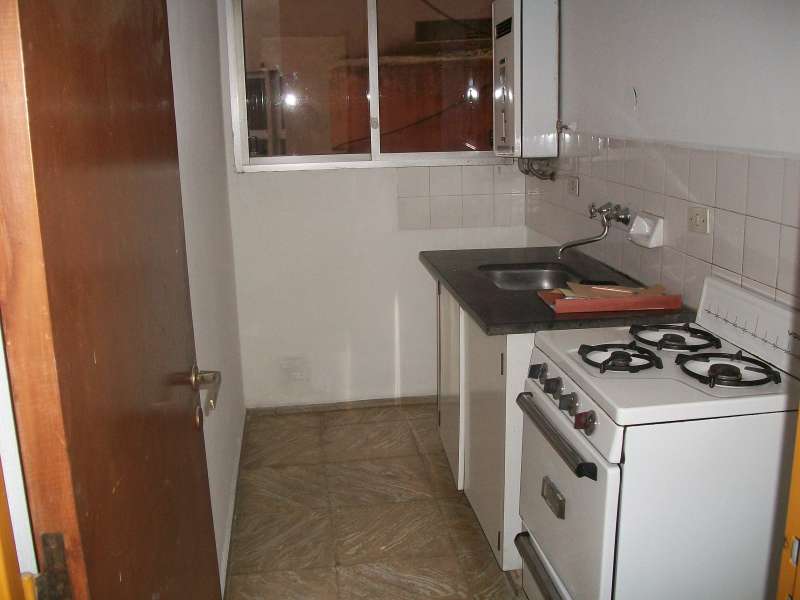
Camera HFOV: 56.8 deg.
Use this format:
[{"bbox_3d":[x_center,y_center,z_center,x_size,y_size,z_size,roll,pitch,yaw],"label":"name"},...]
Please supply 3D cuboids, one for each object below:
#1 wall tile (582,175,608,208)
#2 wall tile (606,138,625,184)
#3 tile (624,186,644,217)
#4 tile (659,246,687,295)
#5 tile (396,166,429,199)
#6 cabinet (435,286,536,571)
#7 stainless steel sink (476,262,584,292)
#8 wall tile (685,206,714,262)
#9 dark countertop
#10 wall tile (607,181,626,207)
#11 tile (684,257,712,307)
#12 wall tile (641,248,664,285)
[{"bbox_3d":[0.715,-0.360,2.646,0.012,0.150,0.150,-3,15,-7],"label":"wall tile"},{"bbox_3d":[0.725,-0.466,2.469,0.012,0.150,0.150,-3,15,-7],"label":"wall tile"},{"bbox_3d":[0.760,-0.294,2.433,0.010,0.150,0.145,-3,15,-8],"label":"tile"},{"bbox_3d":[0.805,-0.077,2.200,0.010,0.150,0.145,-3,15,-8],"label":"tile"},{"bbox_3d":[0.065,-0.554,3.449,0.150,0.150,0.012,-3,15,-7],"label":"tile"},{"bbox_3d":[0.500,0.325,2.641,0.540,0.760,0.970,-3,15,-8],"label":"cabinet"},{"bbox_3d":[0.473,-0.005,2.582,0.345,0.152,0.365,-3,16,-8],"label":"stainless steel sink"},{"bbox_3d":[0.836,-0.189,2.050,0.010,0.152,0.141,-3,16,-8],"label":"wall tile"},{"bbox_3d":[0.460,-0.059,2.544,0.609,0.039,1.015,-3,16,-8],"label":"dark countertop"},{"bbox_3d":[0.732,-0.324,2.507,0.012,0.150,0.150,-3,15,-7],"label":"wall tile"},{"bbox_3d":[0.825,-0.042,2.069,0.010,0.150,0.145,-3,15,-8],"label":"tile"},{"bbox_3d":[0.785,-0.110,2.333,0.010,0.150,0.145,-3,15,-8],"label":"wall tile"}]

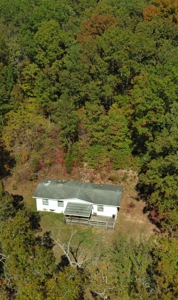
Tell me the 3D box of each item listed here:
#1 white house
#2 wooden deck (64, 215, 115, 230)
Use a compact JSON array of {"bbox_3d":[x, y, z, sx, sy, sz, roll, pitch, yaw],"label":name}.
[{"bbox_3d":[-1.653,8.755,67.738,15.661,3.844,7.403,5,24,9],"label":"white house"},{"bbox_3d":[0.422,12.053,63.371,8.200,1.450,2.850,5,24,9],"label":"wooden deck"}]

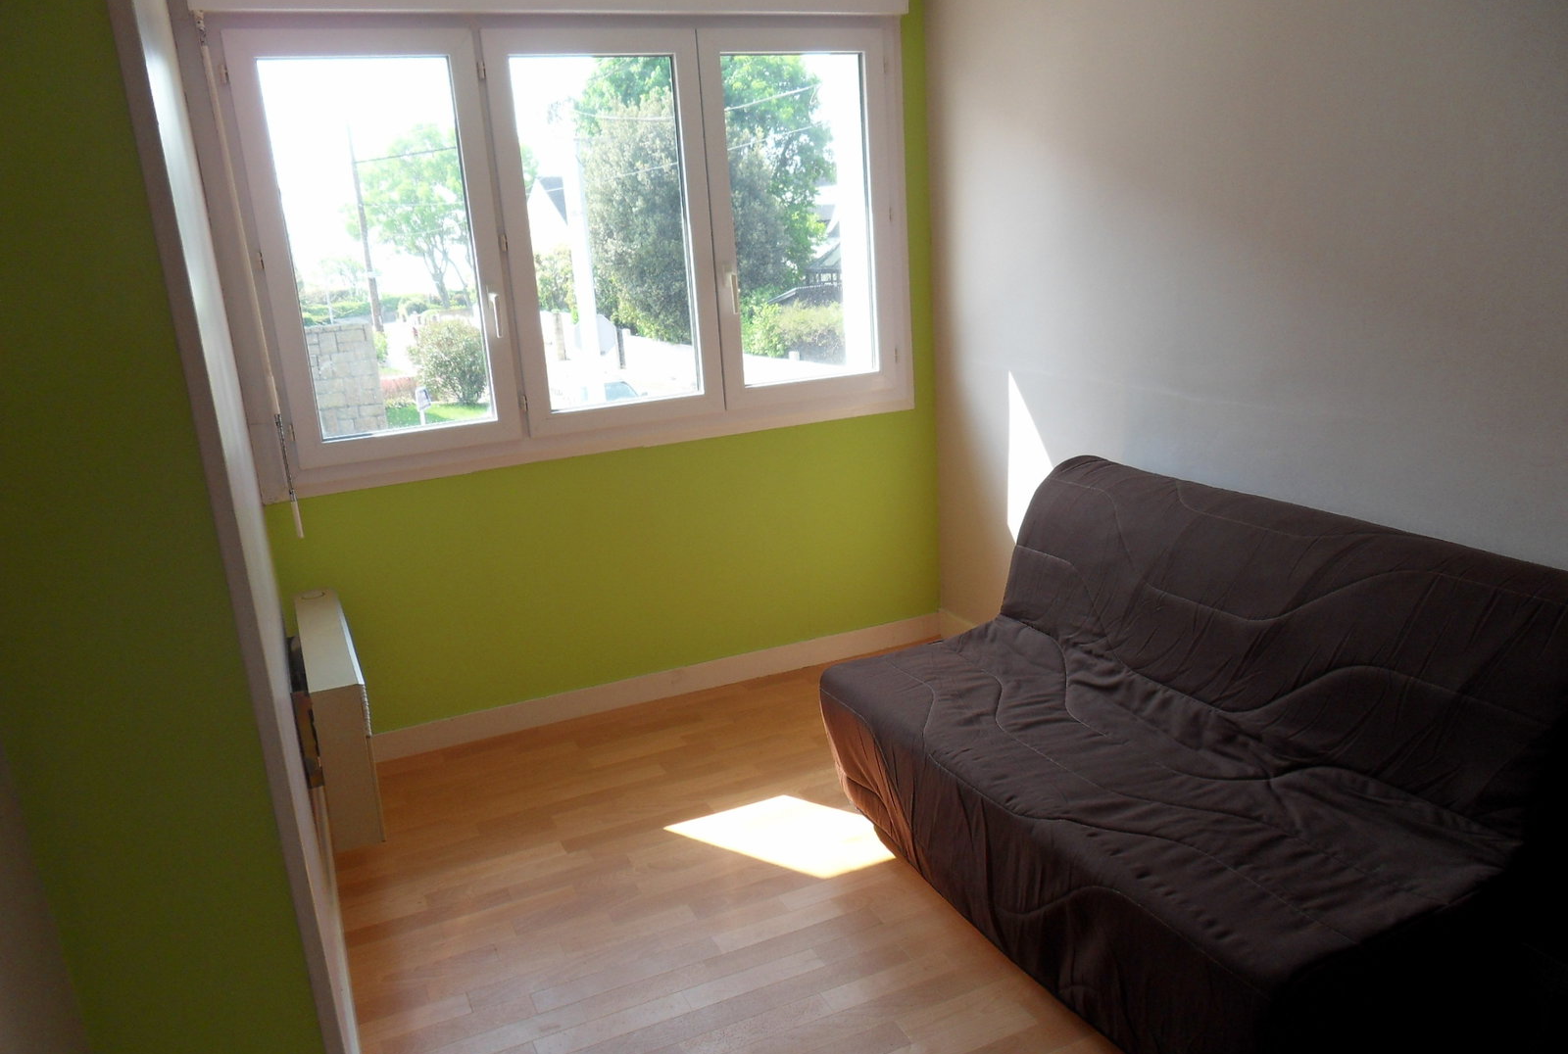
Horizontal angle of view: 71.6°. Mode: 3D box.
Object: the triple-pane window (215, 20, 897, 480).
[{"bbox_3d":[-0.504,-0.850,3.301,1.996,1.247,0.080,-10,16,-22],"label":"triple-pane window"}]

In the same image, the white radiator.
[{"bbox_3d":[-1.095,0.439,2.667,0.107,0.367,0.775,-10,16,-24],"label":"white radiator"}]

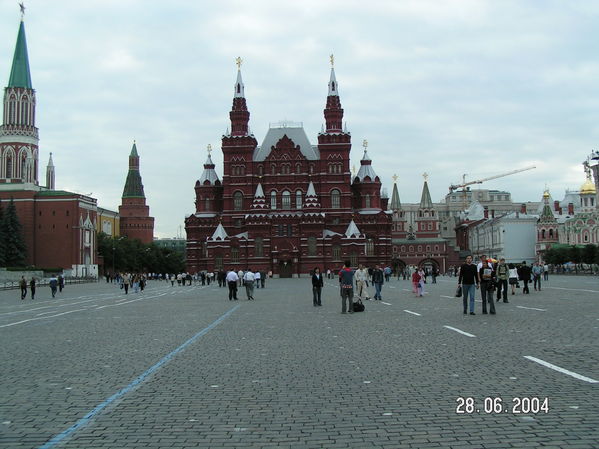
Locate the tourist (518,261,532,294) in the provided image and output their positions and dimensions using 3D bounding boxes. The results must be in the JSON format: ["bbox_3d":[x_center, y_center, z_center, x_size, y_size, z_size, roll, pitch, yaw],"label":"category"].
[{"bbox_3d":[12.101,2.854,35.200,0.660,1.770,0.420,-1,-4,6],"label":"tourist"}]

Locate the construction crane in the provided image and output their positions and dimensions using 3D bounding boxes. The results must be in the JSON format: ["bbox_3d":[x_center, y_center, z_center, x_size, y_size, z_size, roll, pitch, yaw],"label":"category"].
[{"bbox_3d":[103.074,-1.596,355.244,3.000,58.084,78.765,0,-4,-18],"label":"construction crane"}]

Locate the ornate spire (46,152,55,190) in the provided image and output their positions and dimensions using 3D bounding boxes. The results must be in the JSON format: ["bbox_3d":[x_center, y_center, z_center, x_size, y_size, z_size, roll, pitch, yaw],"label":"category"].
[{"bbox_3d":[-65.799,-14.028,174.000,2.300,10.000,2.300,0,-4,-6],"label":"ornate spire"}]

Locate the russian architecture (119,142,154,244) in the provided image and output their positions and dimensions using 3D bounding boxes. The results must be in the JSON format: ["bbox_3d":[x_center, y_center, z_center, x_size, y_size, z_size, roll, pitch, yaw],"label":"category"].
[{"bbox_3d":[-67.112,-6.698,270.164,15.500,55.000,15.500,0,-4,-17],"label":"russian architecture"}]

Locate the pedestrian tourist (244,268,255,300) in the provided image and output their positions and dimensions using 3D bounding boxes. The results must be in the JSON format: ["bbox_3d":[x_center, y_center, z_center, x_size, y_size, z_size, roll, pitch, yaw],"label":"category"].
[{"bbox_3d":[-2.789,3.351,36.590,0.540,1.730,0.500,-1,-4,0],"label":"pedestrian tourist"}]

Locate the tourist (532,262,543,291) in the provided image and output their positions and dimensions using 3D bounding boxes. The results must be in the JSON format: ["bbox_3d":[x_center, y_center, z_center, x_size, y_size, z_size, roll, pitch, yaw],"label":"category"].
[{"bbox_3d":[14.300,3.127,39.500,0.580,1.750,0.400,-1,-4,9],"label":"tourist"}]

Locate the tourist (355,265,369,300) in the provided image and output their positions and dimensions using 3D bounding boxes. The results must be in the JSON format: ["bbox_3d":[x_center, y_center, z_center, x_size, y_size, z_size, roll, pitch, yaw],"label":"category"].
[{"bbox_3d":[3.061,2.845,32.300,0.650,1.760,0.500,1,-4,-19],"label":"tourist"}]

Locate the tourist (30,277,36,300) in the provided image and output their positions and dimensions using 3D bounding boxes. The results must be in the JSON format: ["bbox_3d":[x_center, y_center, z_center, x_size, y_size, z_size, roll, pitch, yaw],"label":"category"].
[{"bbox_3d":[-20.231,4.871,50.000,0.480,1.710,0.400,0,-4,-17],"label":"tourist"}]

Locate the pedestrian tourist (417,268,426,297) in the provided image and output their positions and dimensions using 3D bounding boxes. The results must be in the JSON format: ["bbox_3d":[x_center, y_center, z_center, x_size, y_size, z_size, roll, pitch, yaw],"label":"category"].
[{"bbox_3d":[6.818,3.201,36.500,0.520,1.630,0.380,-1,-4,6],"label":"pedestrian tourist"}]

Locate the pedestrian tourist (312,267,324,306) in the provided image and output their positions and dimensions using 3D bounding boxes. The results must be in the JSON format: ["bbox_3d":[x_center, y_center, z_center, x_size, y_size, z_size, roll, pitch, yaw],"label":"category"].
[{"bbox_3d":[0.784,2.698,28.313,0.500,1.660,0.340,-1,-4,0],"label":"pedestrian tourist"}]

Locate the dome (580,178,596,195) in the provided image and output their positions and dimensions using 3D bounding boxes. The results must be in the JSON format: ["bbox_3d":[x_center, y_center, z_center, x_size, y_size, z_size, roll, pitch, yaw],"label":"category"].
[{"bbox_3d":[73.855,-9.711,168.000,4.100,4.100,4.100,-1,-4,0],"label":"dome"}]

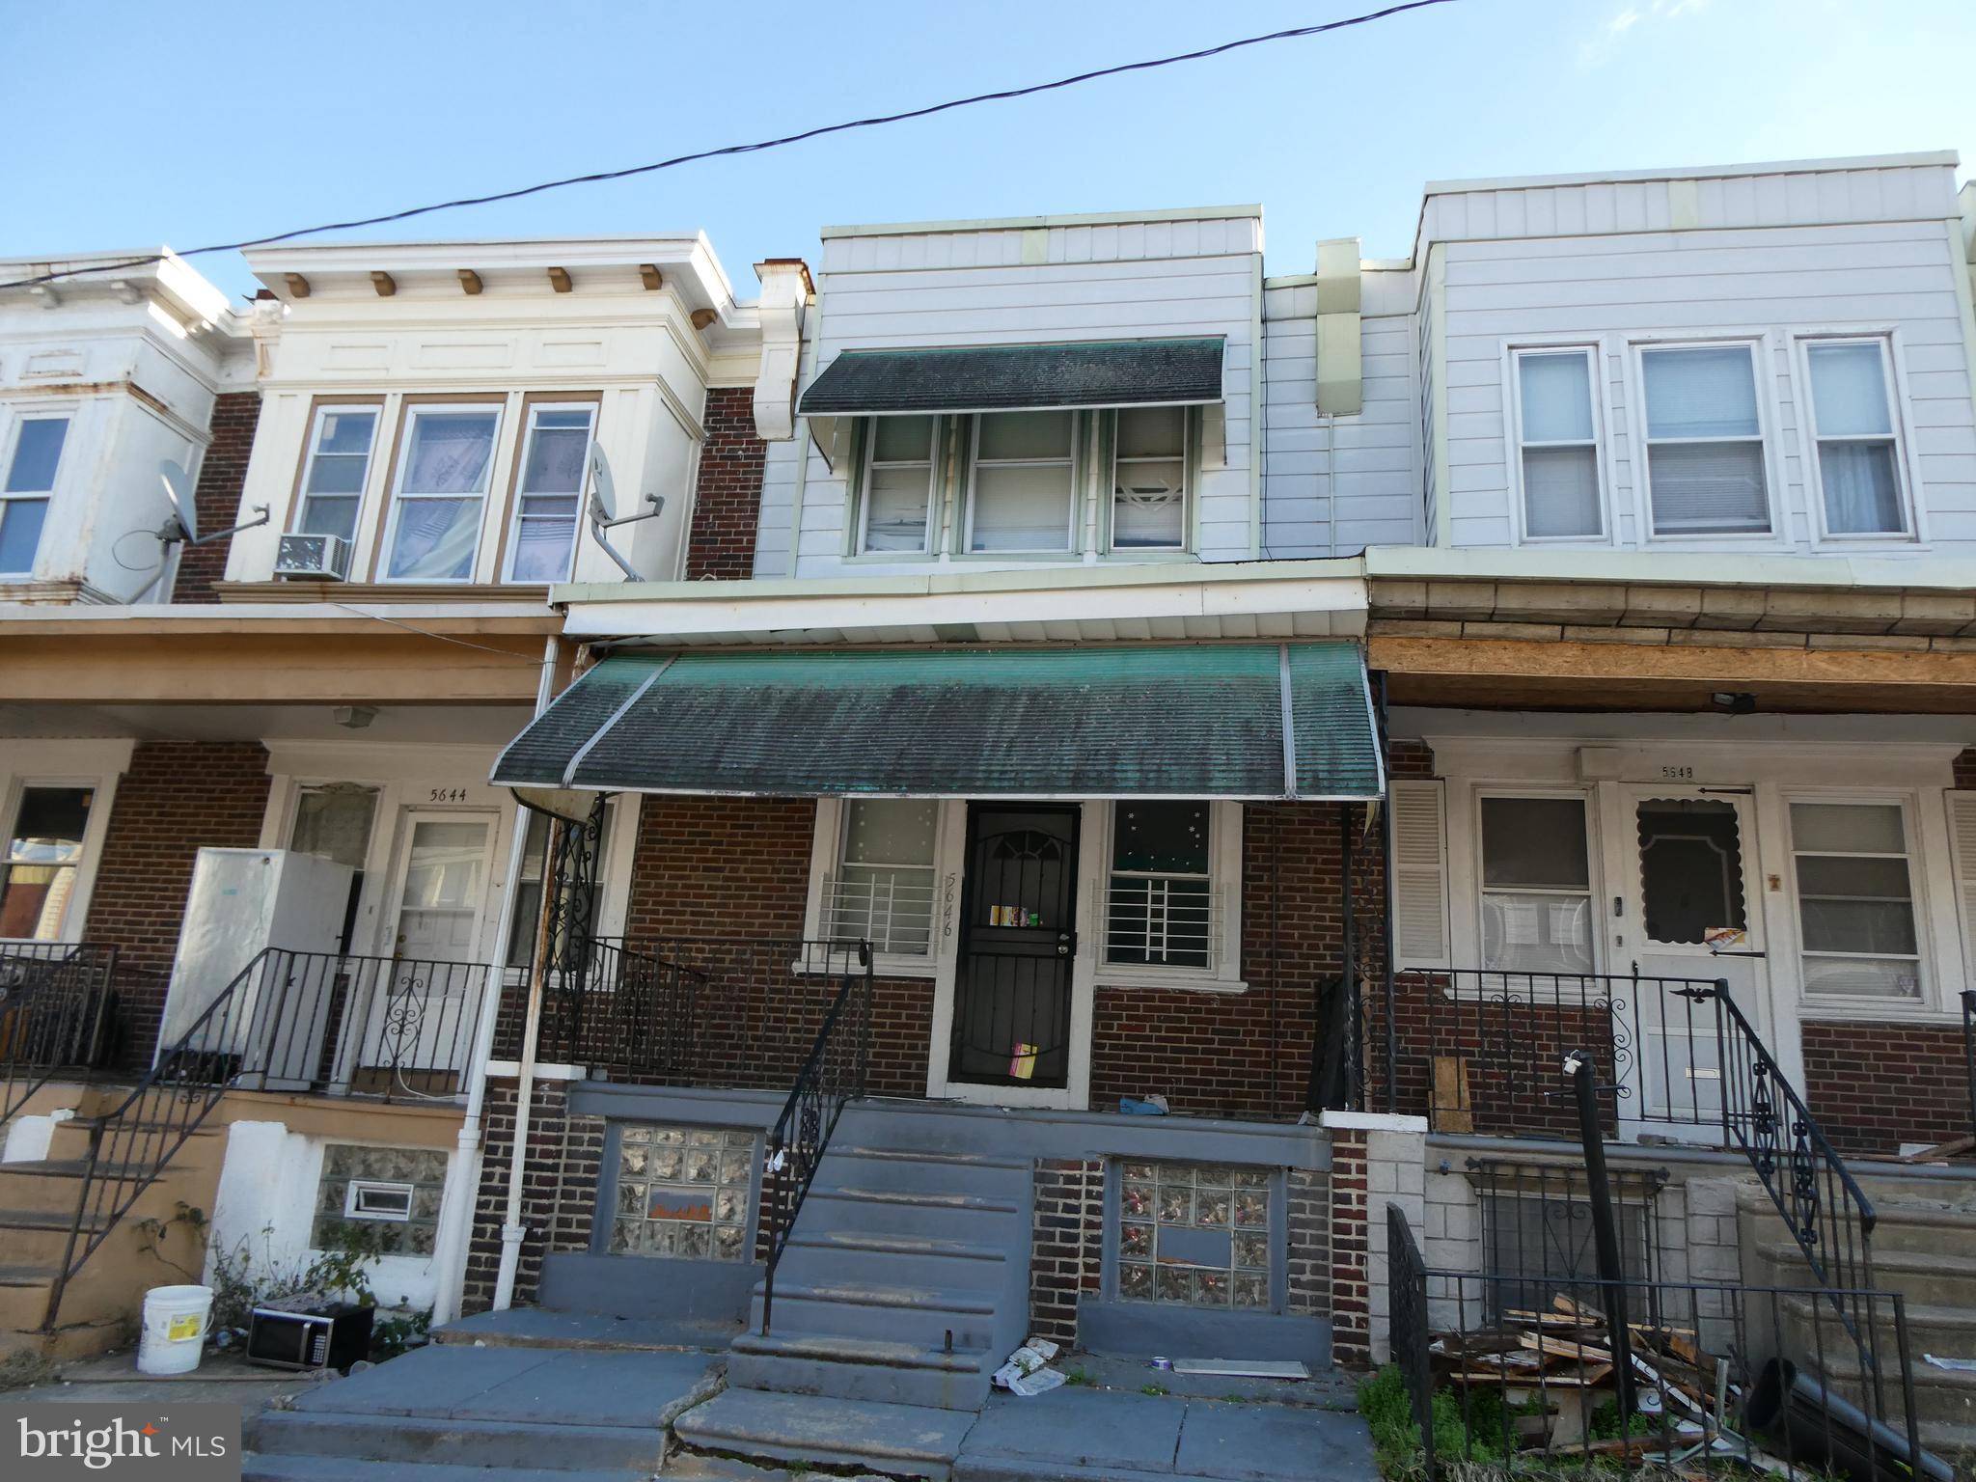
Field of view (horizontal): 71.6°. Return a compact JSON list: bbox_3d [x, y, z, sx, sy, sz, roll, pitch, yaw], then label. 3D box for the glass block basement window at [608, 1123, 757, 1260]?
[{"bbox_3d":[-1.685,2.502,7.580,0.778,0.663,0.090,1,-16,10],"label":"glass block basement window"}]

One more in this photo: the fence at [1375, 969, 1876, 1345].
[{"bbox_3d":[2.752,1.803,6.181,1.635,1.647,1.500,1,-16,10],"label":"fence"}]

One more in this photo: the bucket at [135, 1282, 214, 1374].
[{"bbox_3d":[-4.164,3.016,7.031,0.300,0.370,0.300,3,-16,1],"label":"bucket"}]

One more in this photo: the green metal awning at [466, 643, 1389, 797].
[{"bbox_3d":[-0.258,-0.153,7.424,4.505,1.155,1.040,1,-16,10],"label":"green metal awning"}]

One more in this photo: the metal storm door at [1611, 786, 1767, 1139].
[{"bbox_3d":[4.742,1.409,9.191,0.881,2.287,0.060,1,-16,10],"label":"metal storm door"}]

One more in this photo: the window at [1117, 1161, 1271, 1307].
[{"bbox_3d":[1.068,2.559,7.090,0.763,0.662,0.090,1,-16,10],"label":"window"}]

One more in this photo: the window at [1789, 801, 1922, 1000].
[{"bbox_3d":[5.778,1.045,9.159,0.704,1.308,0.090,1,-16,10],"label":"window"}]

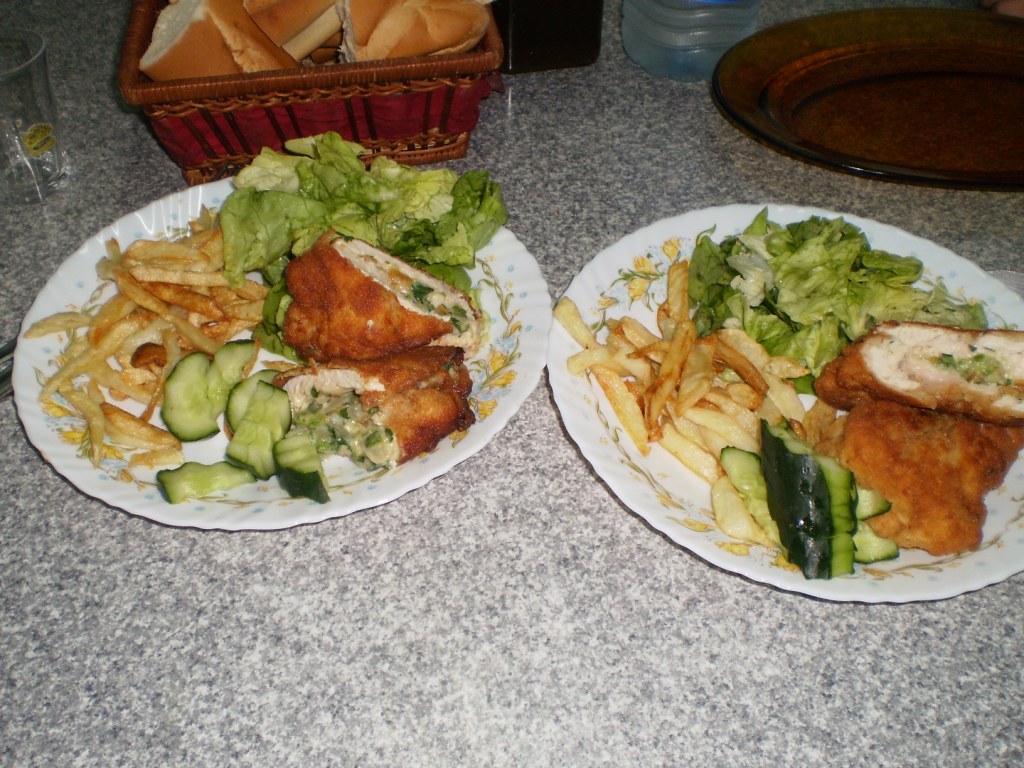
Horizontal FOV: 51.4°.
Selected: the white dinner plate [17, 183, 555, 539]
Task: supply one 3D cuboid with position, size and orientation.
[{"bbox_3d":[-0.106,-0.023,0.512,0.248,0.023,0.248,1,46,0],"label":"white dinner plate"}]

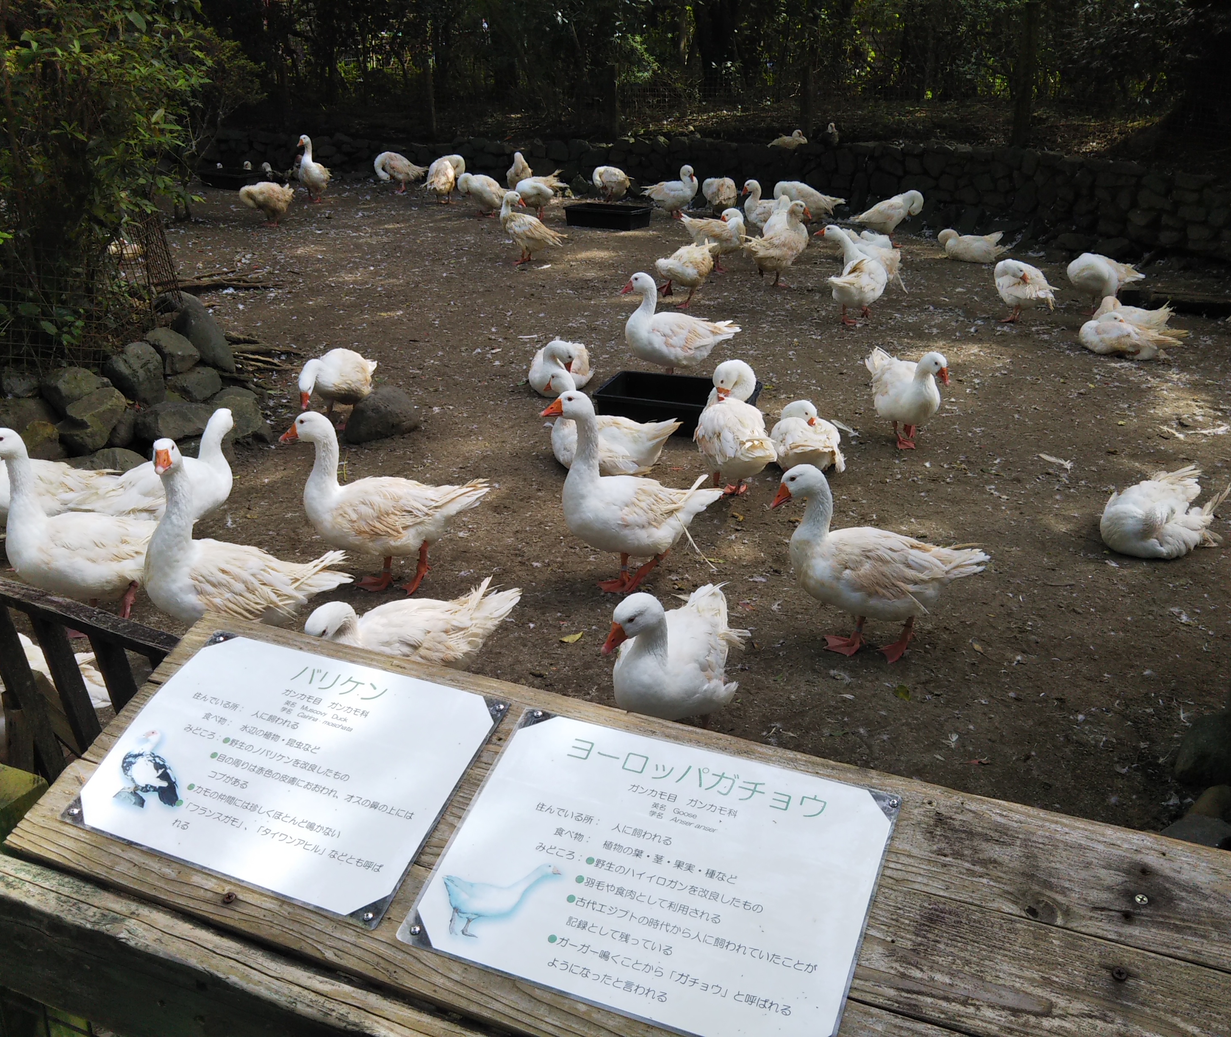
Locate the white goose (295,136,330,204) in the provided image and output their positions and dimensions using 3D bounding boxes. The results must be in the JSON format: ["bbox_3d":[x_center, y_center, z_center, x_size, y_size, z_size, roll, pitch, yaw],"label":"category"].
[{"bbox_3d":[-3.123,-3.639,12.454,0.258,0.662,0.602,8,23,17],"label":"white goose"}]

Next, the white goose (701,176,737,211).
[{"bbox_3d":[1.052,-3.299,12.228,0.310,0.400,0.500,-7,24,-18],"label":"white goose"}]

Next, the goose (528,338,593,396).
[{"bbox_3d":[-0.269,-0.804,6.087,0.270,0.260,0.450,13,25,28],"label":"goose"}]

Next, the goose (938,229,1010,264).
[{"bbox_3d":[2.898,-2.225,9.703,0.559,0.258,0.267,4,23,8],"label":"goose"}]

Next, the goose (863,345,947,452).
[{"bbox_3d":[1.304,-0.576,5.399,0.258,0.439,0.593,-8,24,-20],"label":"goose"}]

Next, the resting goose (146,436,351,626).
[{"bbox_3d":[-1.023,0.088,3.384,0.570,0.680,0.270,-11,25,-28],"label":"resting goose"}]

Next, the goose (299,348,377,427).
[{"bbox_3d":[-1.271,-0.625,5.537,0.267,0.370,0.516,14,26,29],"label":"goose"}]

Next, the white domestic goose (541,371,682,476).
[{"bbox_3d":[0.003,-0.415,4.942,0.580,0.410,0.280,-3,22,-9],"label":"white domestic goose"}]

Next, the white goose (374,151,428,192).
[{"bbox_3d":[-2.375,-3.840,13.269,0.593,0.430,0.258,-3,23,-9],"label":"white goose"}]

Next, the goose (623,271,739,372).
[{"bbox_3d":[0.330,-0.950,6.023,0.610,0.600,0.270,-2,22,-6],"label":"goose"}]

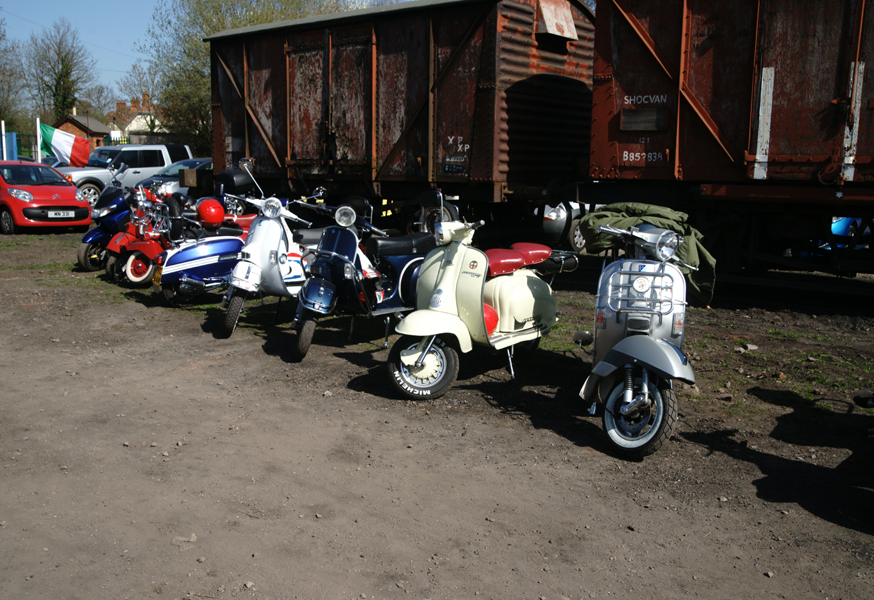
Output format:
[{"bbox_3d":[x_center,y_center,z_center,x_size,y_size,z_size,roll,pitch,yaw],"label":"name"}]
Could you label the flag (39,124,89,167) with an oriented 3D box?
[{"bbox_3d":[-9.438,-3.902,19.000,1.250,1.040,0.250,-1,10,-14],"label":"flag"}]

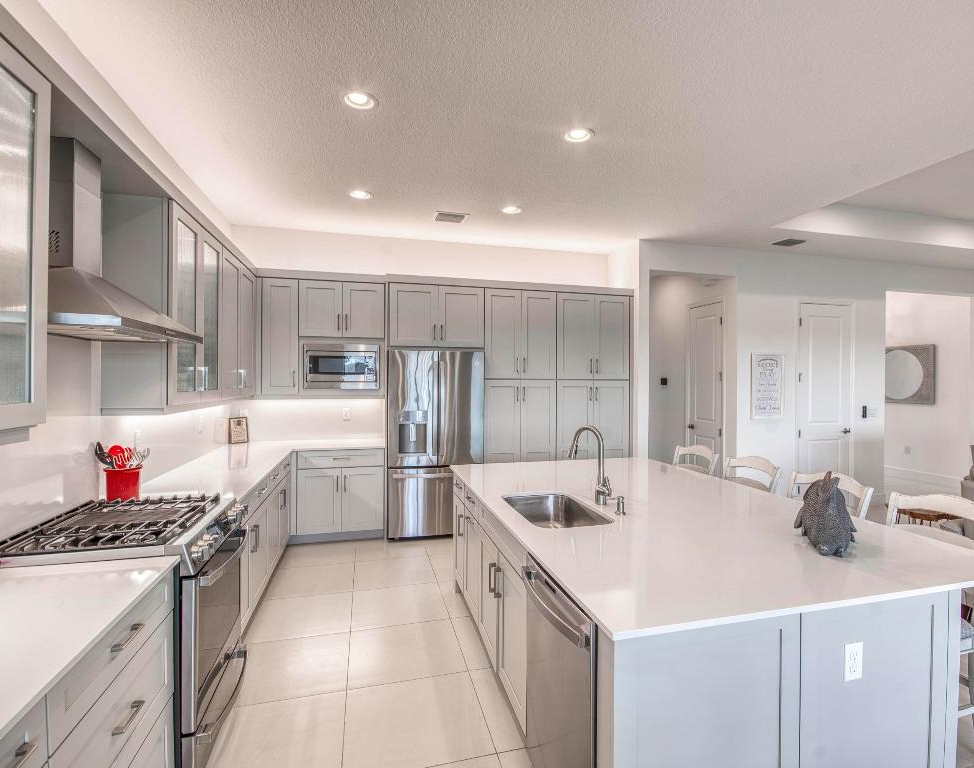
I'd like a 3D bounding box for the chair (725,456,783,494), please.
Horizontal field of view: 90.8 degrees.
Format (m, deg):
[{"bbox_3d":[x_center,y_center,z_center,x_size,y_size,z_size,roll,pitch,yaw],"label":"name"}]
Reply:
[{"bbox_3d":[1.558,1.023,3.243,0.570,1.000,0.450,0,1,-14],"label":"chair"}]

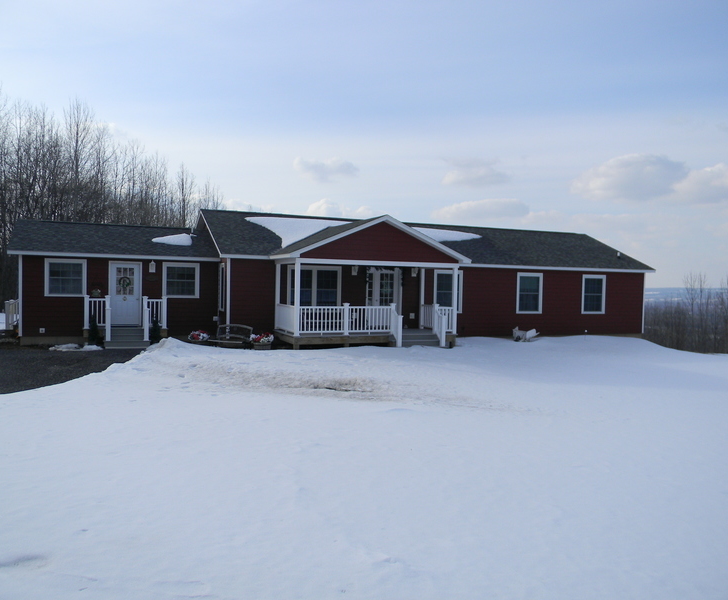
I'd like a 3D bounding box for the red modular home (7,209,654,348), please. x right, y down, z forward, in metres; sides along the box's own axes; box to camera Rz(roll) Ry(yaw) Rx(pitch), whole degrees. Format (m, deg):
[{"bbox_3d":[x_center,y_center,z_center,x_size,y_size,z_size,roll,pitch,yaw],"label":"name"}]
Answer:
[{"bbox_3d":[-0.068,-0.895,26.259,25.040,4.970,11.520,1,2,-23],"label":"red modular home"}]

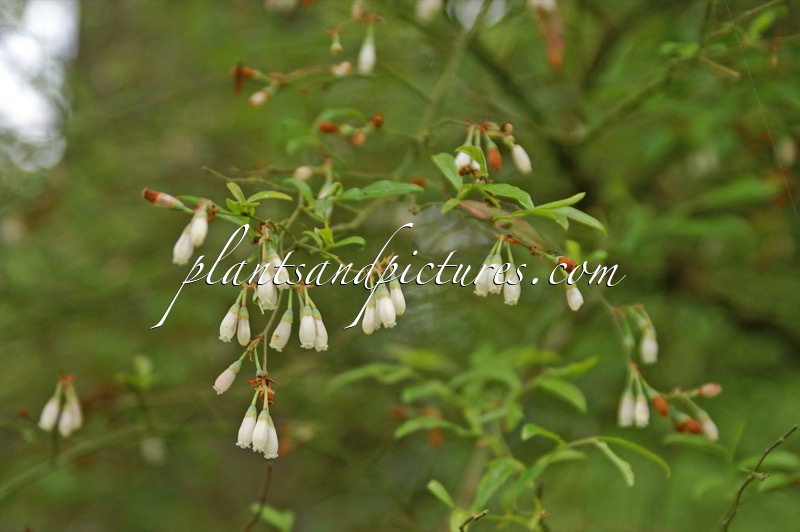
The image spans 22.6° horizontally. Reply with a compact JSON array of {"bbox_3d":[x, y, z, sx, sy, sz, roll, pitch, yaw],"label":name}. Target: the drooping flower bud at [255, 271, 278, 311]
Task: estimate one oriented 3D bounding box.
[{"bbox_3d":[-0.030,0.005,0.450,0.004,0.009,0.004,-7,0,0],"label":"drooping flower bud"}]

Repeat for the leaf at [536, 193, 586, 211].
[{"bbox_3d":[0.044,-0.018,0.550,0.015,0.003,0.004,-19,17,6],"label":"leaf"}]

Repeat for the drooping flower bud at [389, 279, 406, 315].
[{"bbox_3d":[0.000,0.007,0.450,0.004,0.009,0.004,-12,0,0],"label":"drooping flower bud"}]

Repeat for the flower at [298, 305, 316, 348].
[{"bbox_3d":[-0.023,0.015,0.490,0.004,0.011,0.004,0,0,0],"label":"flower"}]

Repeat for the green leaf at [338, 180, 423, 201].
[{"bbox_3d":[-0.006,-0.022,0.570,0.025,0.003,0.008,-6,26,-6],"label":"green leaf"}]

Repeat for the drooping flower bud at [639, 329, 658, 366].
[{"bbox_3d":[0.076,0.025,0.610,0.005,0.011,0.005,-2,0,0],"label":"drooping flower bud"}]

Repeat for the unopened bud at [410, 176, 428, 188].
[{"bbox_3d":[0.006,-0.025,0.610,0.006,0.004,0.004,12,0,-9],"label":"unopened bud"}]

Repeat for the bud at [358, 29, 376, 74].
[{"bbox_3d":[-0.011,-0.070,0.650,0.005,0.015,0.005,5,0,0],"label":"bud"}]

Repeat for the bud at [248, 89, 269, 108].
[{"bbox_3d":[-0.043,-0.051,0.610,0.006,0.004,0.004,-40,0,-12],"label":"bud"}]

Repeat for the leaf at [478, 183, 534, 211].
[{"bbox_3d":[0.029,-0.019,0.550,0.017,0.004,0.007,24,31,12],"label":"leaf"}]

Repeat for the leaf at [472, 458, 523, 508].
[{"bbox_3d":[0.030,0.067,0.620,0.007,0.018,0.004,29,-12,34],"label":"leaf"}]

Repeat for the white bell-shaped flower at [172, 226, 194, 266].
[{"bbox_3d":[-0.048,-0.004,0.450,0.004,0.009,0.004,13,0,0],"label":"white bell-shaped flower"}]

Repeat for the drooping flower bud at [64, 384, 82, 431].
[{"bbox_3d":[-0.106,0.046,0.650,0.005,0.015,0.005,-10,0,0],"label":"drooping flower bud"}]

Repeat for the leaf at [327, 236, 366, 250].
[{"bbox_3d":[-0.015,-0.006,0.550,0.011,0.003,0.004,-9,17,14],"label":"leaf"}]

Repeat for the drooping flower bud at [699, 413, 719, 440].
[{"bbox_3d":[0.100,0.052,0.650,0.004,0.009,0.004,-27,0,0],"label":"drooping flower bud"}]

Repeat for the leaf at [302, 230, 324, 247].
[{"bbox_3d":[-0.024,-0.008,0.560,0.007,0.001,0.003,36,35,0],"label":"leaf"}]

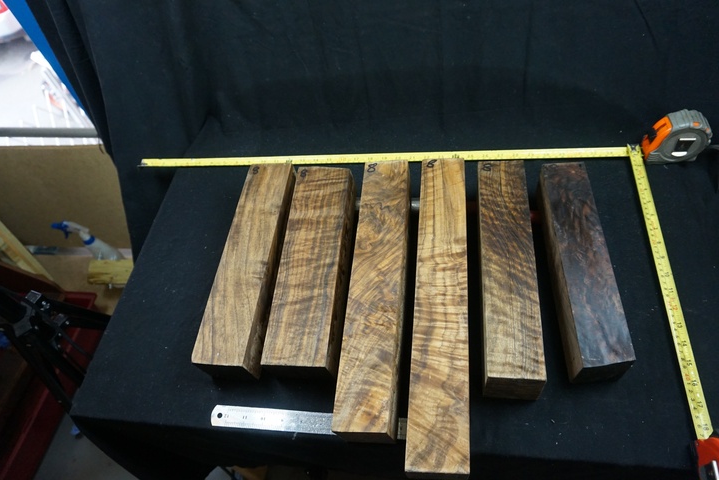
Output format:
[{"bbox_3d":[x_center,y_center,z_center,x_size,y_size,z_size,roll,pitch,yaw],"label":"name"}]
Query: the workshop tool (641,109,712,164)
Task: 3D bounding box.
[{"bbox_3d":[0.501,-0.159,0.751,0.081,0.076,0.040,0,55,10],"label":"workshop tool"}]

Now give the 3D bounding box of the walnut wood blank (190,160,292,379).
[{"bbox_3d":[-0.158,0.035,0.723,0.070,0.062,0.331,0,58,11],"label":"walnut wood blank"}]

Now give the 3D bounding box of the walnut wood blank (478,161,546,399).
[{"bbox_3d":[0.199,0.040,0.652,0.063,0.074,0.324,0,57,11],"label":"walnut wood blank"}]

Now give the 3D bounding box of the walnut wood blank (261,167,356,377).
[{"bbox_3d":[-0.062,0.039,0.697,0.081,0.068,0.312,0,59,10],"label":"walnut wood blank"}]

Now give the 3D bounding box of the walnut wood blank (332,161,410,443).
[{"bbox_3d":[0.028,0.065,0.662,0.062,0.069,0.392,-1,58,13],"label":"walnut wood blank"}]

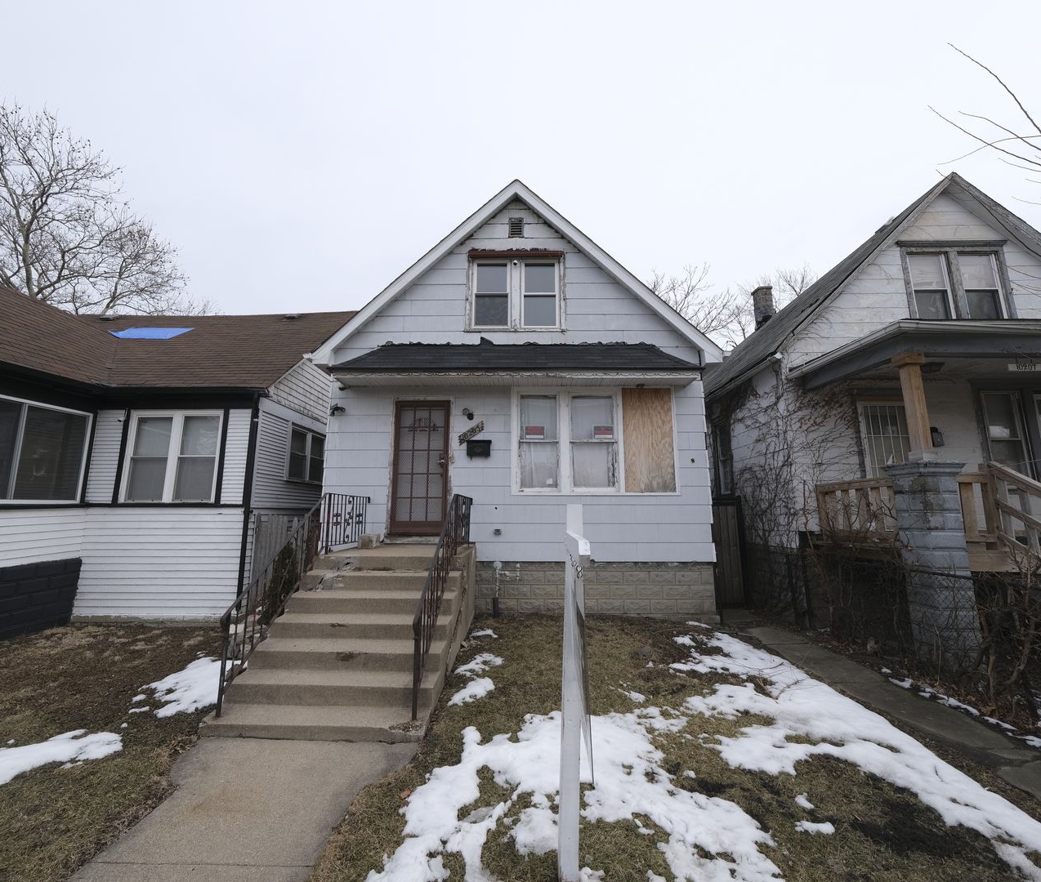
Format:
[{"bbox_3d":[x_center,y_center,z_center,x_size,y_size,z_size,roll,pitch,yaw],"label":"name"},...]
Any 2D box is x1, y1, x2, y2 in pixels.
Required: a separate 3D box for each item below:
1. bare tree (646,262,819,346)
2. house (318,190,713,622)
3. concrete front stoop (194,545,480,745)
[{"bbox_3d":[11.971,-2.481,23.569,9.800,15.500,9.400,0,-9,1],"label":"bare tree"},{"bbox_3d":[0.014,-0.011,12.364,6.580,7.090,11.500,0,-9,1],"label":"house"},{"bbox_3d":[-1.523,1.892,5.039,1.690,1.210,3.380,0,-9,1],"label":"concrete front stoop"}]

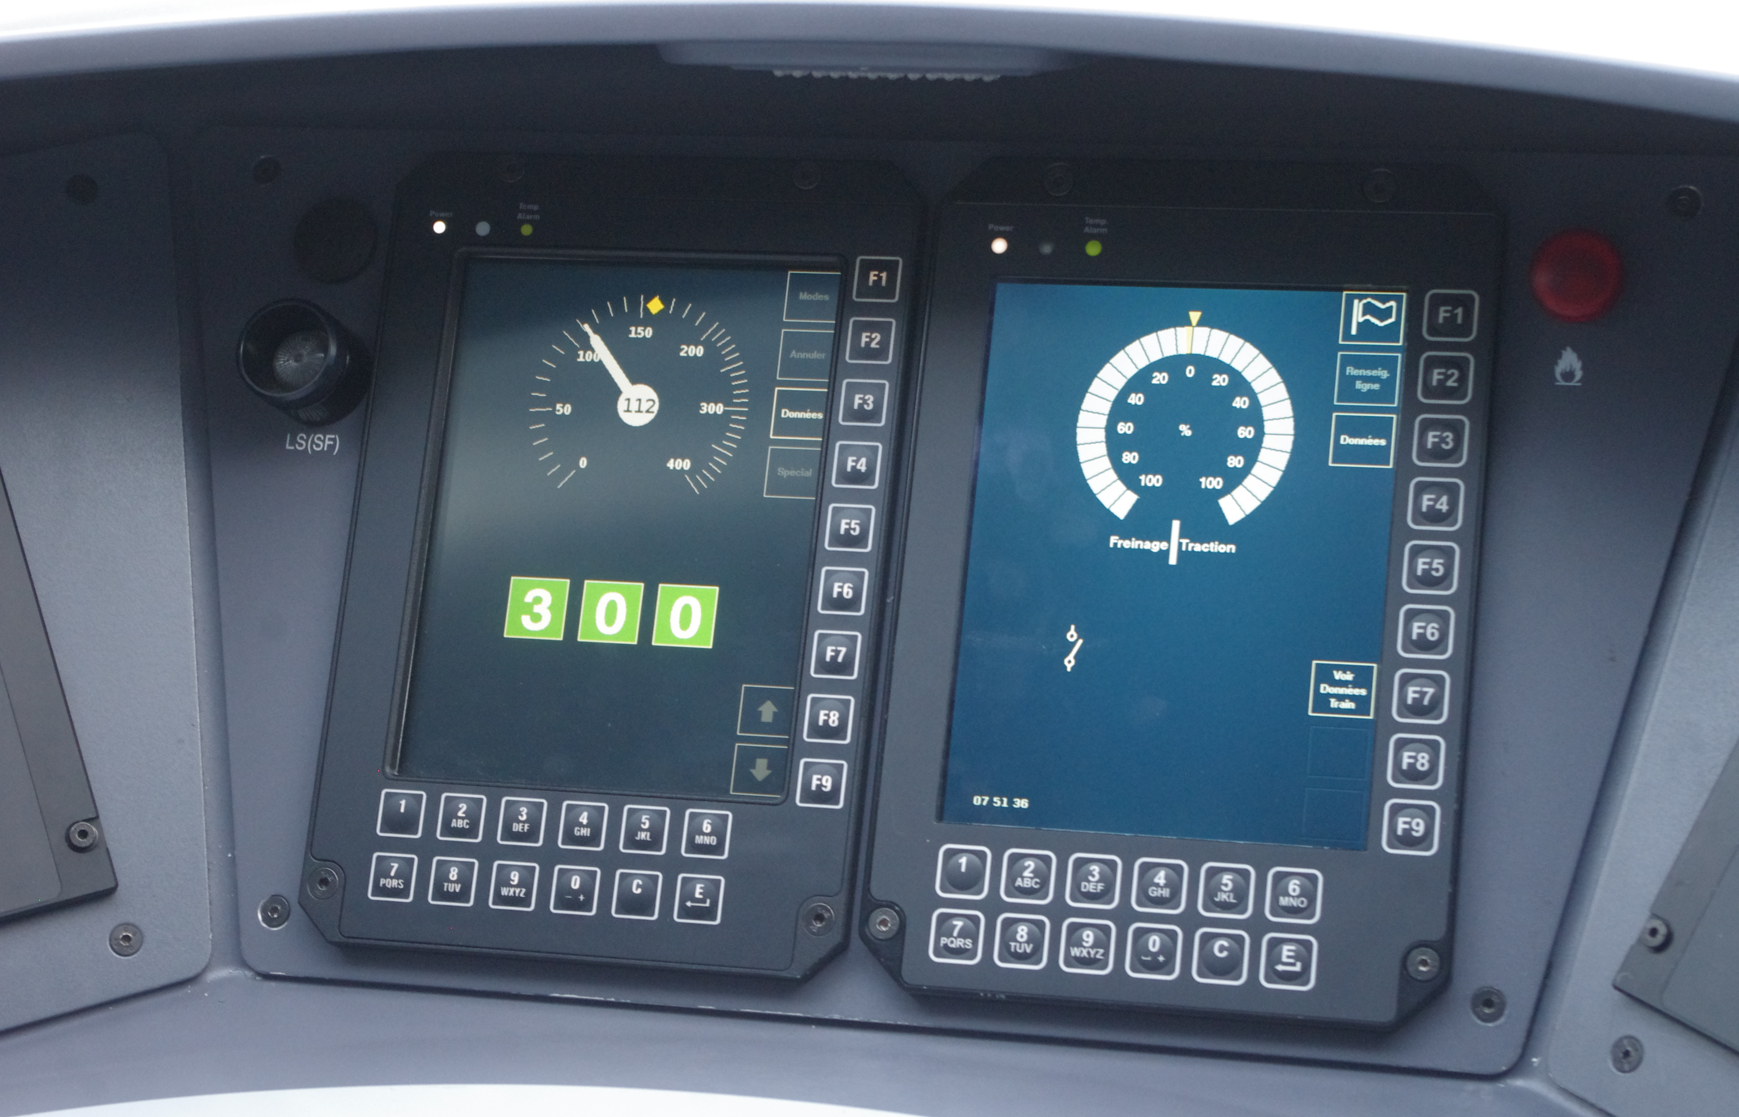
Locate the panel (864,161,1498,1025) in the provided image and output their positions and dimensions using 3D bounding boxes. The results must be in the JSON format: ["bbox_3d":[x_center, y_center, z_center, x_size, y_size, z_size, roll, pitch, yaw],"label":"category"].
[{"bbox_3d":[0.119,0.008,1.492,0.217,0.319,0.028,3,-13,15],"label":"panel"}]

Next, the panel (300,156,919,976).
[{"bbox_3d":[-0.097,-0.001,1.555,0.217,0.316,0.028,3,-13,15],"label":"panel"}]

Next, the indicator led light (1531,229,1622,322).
[{"bbox_3d":[0.265,-0.105,1.480,0.034,0.034,0.014,3,-13,15],"label":"indicator led light"}]

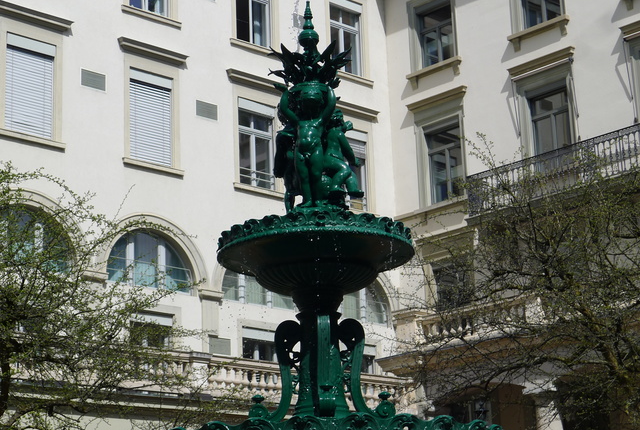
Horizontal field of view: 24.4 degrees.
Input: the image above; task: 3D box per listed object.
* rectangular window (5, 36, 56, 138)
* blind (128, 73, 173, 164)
[{"bbox_3d":[-6.282,-2.651,32.067,1.204,1.926,0.090,12,-21,-42],"label":"rectangular window"},{"bbox_3d":[-3.905,-2.123,34.268,1.195,1.922,0.090,12,-21,-42],"label":"blind"}]

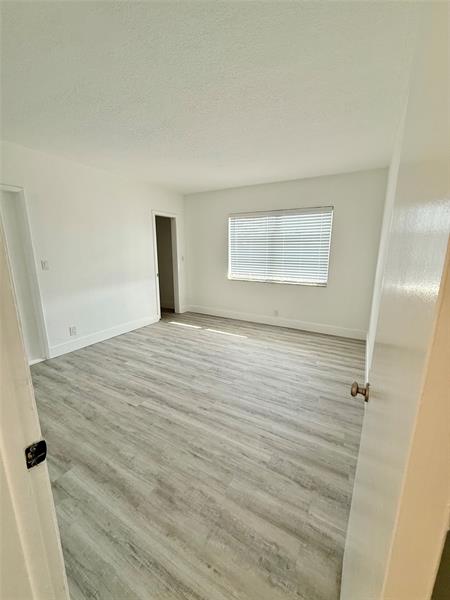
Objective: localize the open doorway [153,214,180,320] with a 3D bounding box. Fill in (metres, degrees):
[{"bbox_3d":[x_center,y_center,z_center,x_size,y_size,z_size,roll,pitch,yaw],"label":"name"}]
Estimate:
[{"bbox_3d":[-1.158,-0.655,4.841,0.130,2.063,0.688,7,14,29],"label":"open doorway"}]

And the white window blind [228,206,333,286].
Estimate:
[{"bbox_3d":[0.875,-0.928,4.275,1.795,1.185,0.060,7,14,29],"label":"white window blind"}]

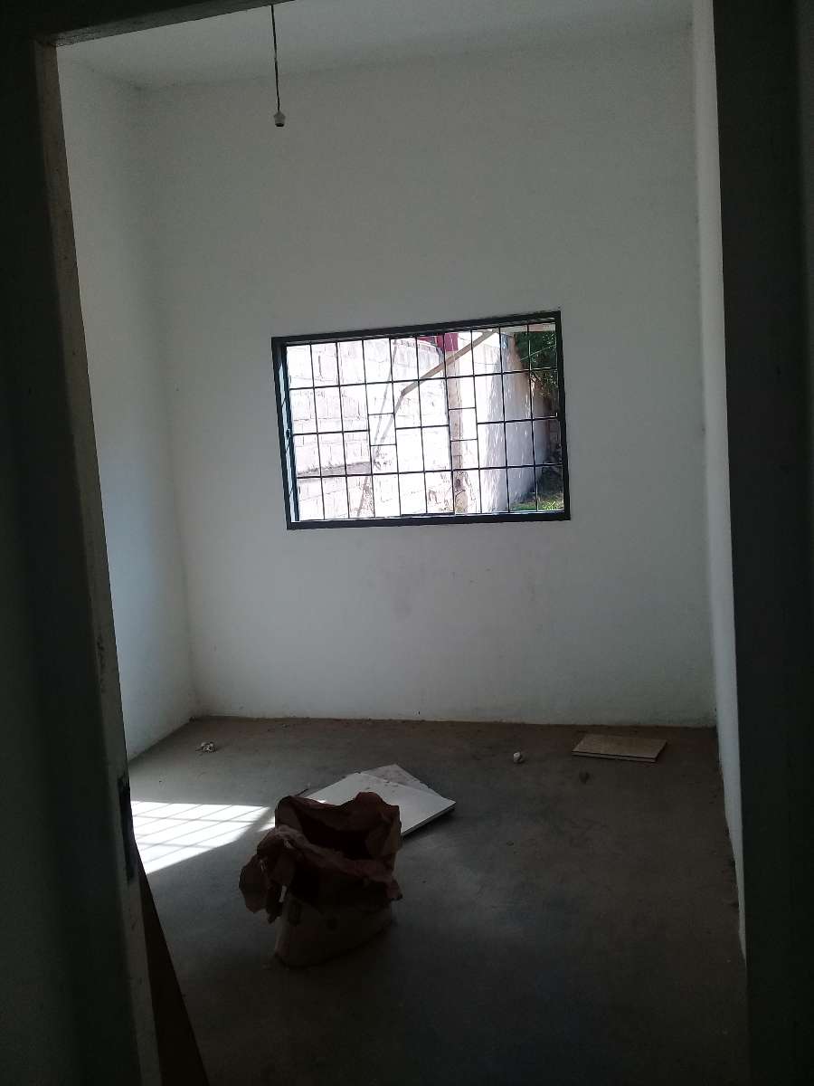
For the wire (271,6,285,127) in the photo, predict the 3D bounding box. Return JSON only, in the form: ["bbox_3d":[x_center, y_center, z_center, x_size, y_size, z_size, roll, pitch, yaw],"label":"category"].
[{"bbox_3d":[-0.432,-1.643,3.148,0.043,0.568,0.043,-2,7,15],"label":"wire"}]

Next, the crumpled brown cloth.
[{"bbox_3d":[-0.284,0.994,3.034,0.470,0.290,0.370,-5,7,-7],"label":"crumpled brown cloth"}]

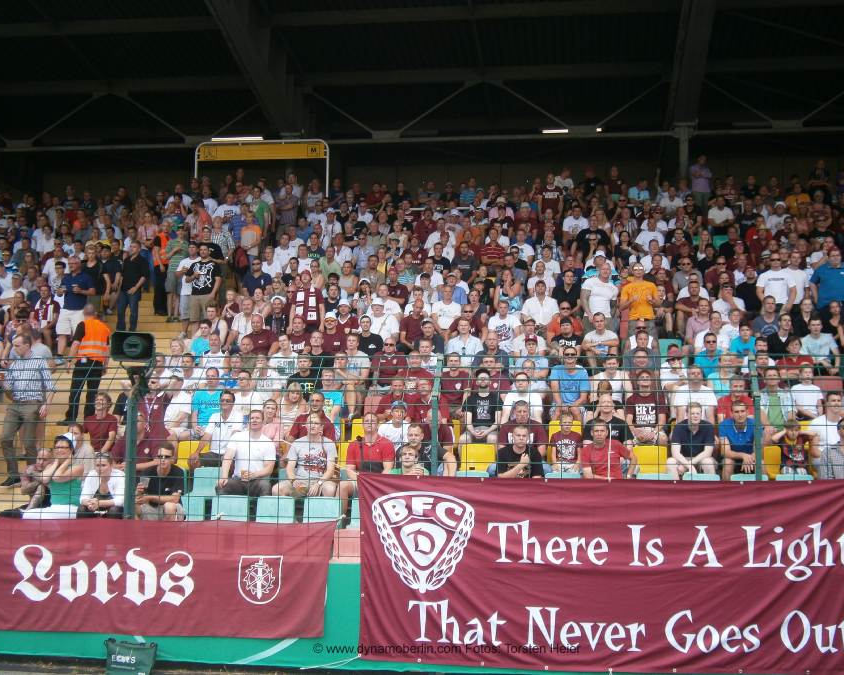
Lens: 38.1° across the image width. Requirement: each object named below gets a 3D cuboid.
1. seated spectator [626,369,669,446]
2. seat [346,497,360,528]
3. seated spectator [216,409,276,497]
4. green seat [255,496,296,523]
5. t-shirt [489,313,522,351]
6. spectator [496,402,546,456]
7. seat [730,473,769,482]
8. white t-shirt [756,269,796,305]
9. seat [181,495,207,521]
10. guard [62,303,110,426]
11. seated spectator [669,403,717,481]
[{"bbox_3d":[2.681,1.010,14.528,0.520,1.280,0.750,0,-6,9],"label":"seated spectator"},{"bbox_3d":[-0.562,1.849,12.453,0.420,0.420,0.420,0,-5,7],"label":"seat"},{"bbox_3d":[-1.915,1.466,13.493,0.580,1.340,0.820,0,-4,8],"label":"seated spectator"},{"bbox_3d":[-1.566,1.856,12.630,0.420,0.420,0.440,0,-7,7],"label":"green seat"},{"bbox_3d":[1.233,-0.059,18.151,0.500,0.580,0.300,0,-6,9],"label":"t-shirt"},{"bbox_3d":[1.136,1.295,13.949,0.540,1.180,0.750,0,-6,9],"label":"spectator"},{"bbox_3d":[3.480,1.652,12.880,0.430,0.420,0.440,0,-4,8],"label":"seat"},{"bbox_3d":[5.688,-0.859,19.416,0.600,0.640,0.300,0,-5,7],"label":"white t-shirt"},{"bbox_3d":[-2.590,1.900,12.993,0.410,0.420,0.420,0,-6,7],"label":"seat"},{"bbox_3d":[-4.832,0.382,17.600,0.650,1.759,0.500,2,-7,-15],"label":"guard"},{"bbox_3d":[3.039,1.333,13.727,0.550,1.210,0.780,0,-6,7],"label":"seated spectator"}]

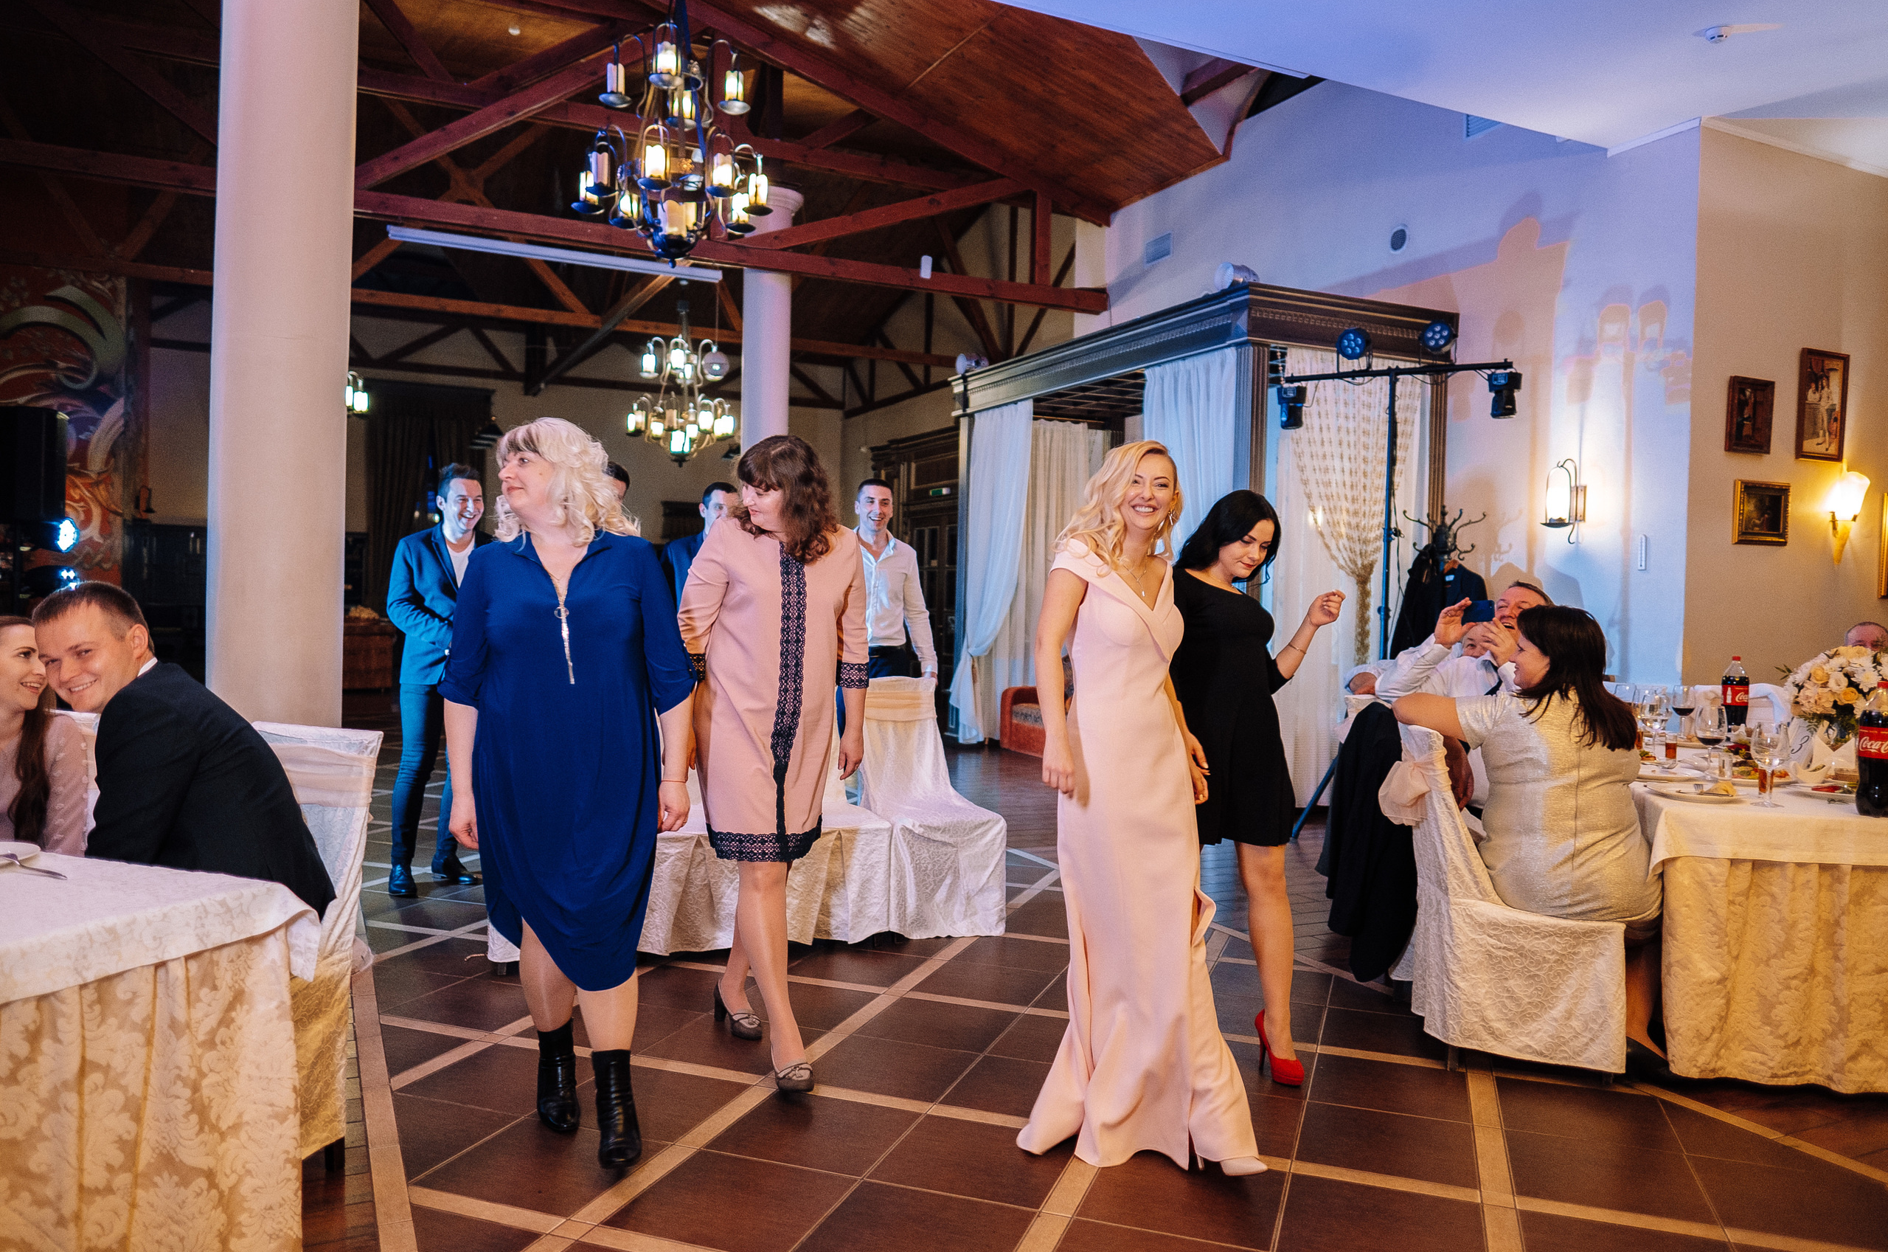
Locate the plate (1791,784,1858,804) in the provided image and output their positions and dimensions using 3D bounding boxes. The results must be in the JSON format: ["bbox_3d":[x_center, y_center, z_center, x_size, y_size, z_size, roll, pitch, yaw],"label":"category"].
[{"bbox_3d":[2.655,0.499,3.740,0.255,0.025,0.255,2,0,19],"label":"plate"}]

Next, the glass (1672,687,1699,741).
[{"bbox_3d":[3.330,0.399,5.670,0.090,0.238,0.090,2,0,19],"label":"glass"}]

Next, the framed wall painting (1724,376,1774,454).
[{"bbox_3d":[4.640,-1.206,7.240,0.385,0.440,0.040,1,0,-25],"label":"framed wall painting"}]

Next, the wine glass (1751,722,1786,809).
[{"bbox_3d":[2.305,0.384,3.525,0.088,0.235,0.088,2,0,19],"label":"wine glass"}]

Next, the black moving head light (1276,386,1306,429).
[{"bbox_3d":[2.052,-1.291,7.450,0.170,0.250,0.165,2,1,32],"label":"black moving head light"}]

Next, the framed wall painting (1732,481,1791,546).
[{"bbox_3d":[4.691,-0.645,7.179,0.460,0.365,0.060,1,1,-25],"label":"framed wall painting"}]

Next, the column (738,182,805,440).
[{"bbox_3d":[-1.728,-1.628,12.315,0.620,5.324,0.620,1,1,-25],"label":"column"}]

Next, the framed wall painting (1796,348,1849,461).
[{"bbox_3d":[5.260,-1.315,7.530,0.455,0.660,0.040,1,0,-25],"label":"framed wall painting"}]

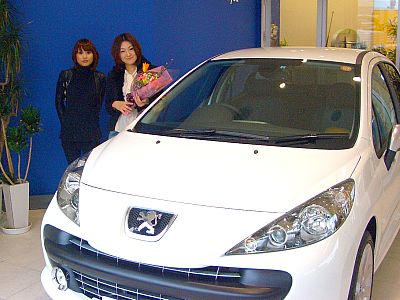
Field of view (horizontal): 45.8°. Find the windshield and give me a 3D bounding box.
[{"bbox_3d":[0.342,-0.347,3.046,1.450,0.180,1.113,5,38,28],"label":"windshield"}]

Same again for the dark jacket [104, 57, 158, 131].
[{"bbox_3d":[-0.583,-0.472,4.030,0.470,0.640,0.280,-3,11,-8],"label":"dark jacket"}]

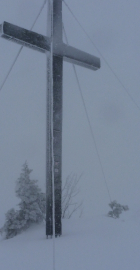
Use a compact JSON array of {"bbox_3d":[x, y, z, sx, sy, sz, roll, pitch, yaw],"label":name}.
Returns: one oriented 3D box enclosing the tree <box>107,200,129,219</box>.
[{"bbox_3d":[1.503,2.358,7.900,0.680,0.560,0.580,0,-8,0],"label":"tree"}]

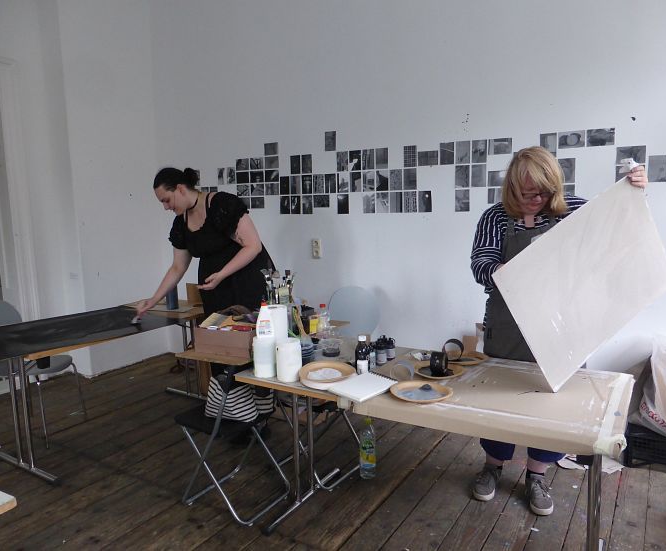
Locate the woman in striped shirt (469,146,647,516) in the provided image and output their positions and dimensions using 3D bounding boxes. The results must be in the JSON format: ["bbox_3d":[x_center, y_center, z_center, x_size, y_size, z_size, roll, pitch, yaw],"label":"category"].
[{"bbox_3d":[1.054,0.256,2.512,0.735,1.745,0.500,1,8,19],"label":"woman in striped shirt"}]

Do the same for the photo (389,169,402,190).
[{"bbox_3d":[0.472,-0.709,3.790,0.100,0.150,0.006,4,9,31],"label":"photo"}]

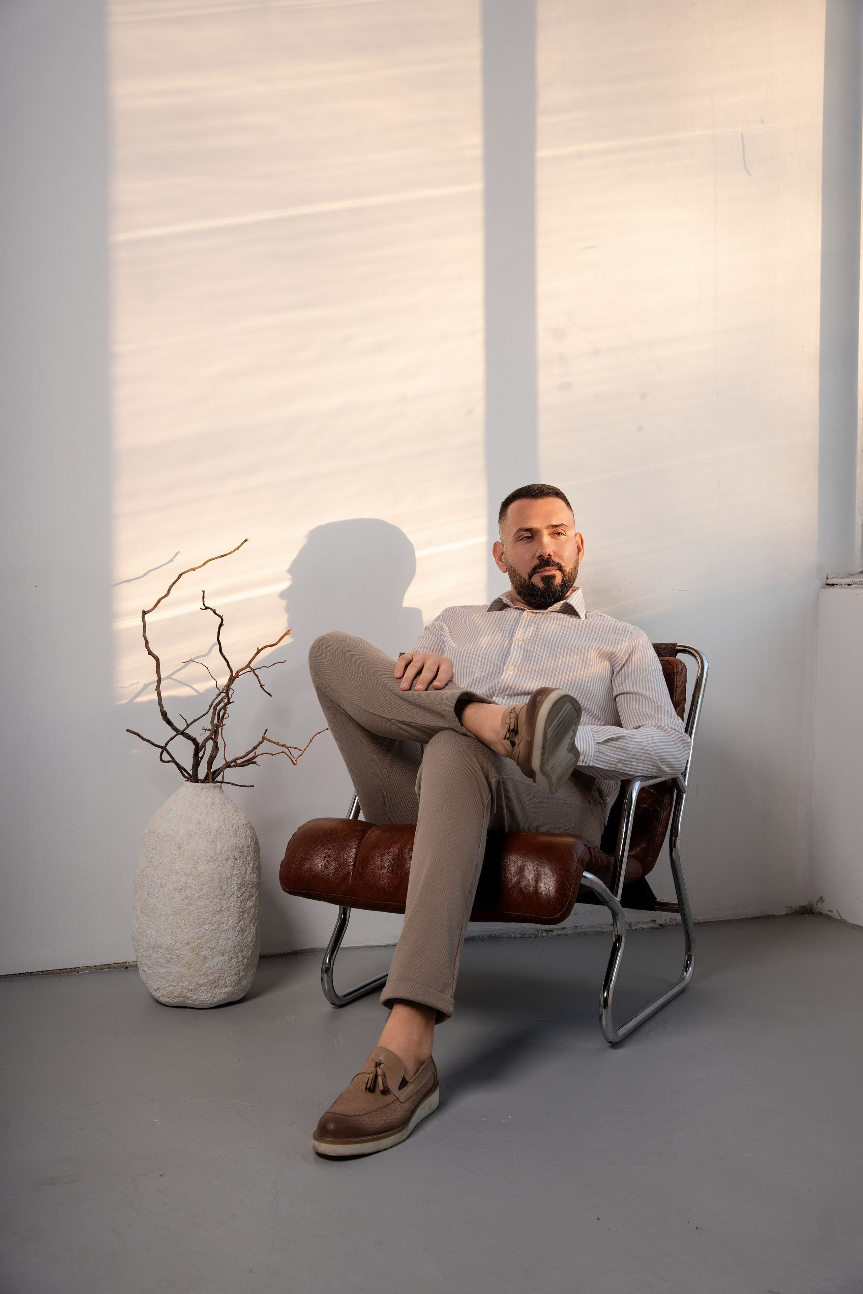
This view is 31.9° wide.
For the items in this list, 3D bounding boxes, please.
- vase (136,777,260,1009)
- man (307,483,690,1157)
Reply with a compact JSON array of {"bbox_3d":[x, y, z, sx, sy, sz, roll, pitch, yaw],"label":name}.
[{"bbox_3d":[-0.488,0.507,3.135,0.267,0.446,0.267,0,3,0],"label":"vase"},{"bbox_3d":[0.033,0.209,2.825,0.651,1.069,1.213,1,3,25],"label":"man"}]

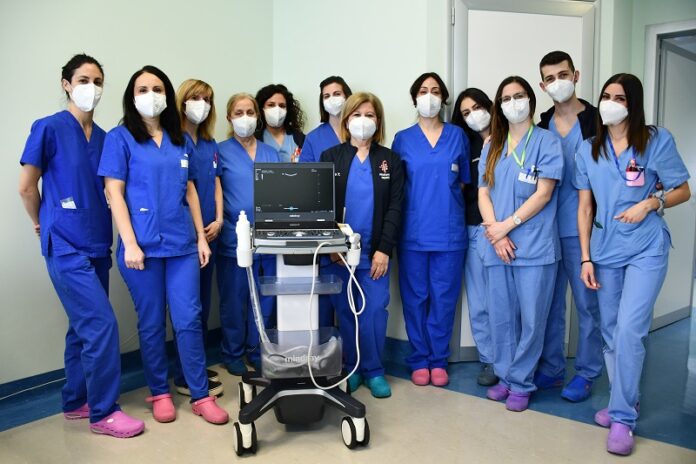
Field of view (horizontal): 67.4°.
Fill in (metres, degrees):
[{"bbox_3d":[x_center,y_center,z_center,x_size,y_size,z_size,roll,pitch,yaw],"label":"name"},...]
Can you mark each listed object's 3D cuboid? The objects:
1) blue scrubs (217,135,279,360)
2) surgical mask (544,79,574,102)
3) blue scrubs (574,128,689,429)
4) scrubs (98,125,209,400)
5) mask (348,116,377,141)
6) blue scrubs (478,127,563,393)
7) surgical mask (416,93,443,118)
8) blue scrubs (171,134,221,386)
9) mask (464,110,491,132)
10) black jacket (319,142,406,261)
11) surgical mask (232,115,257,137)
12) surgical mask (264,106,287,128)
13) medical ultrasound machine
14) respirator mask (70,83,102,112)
[{"bbox_3d":[-0.584,0.128,3.065,0.400,1.338,0.280,-2,6,-19],"label":"blue scrubs"},{"bbox_3d":[1.122,-0.751,2.770,0.148,0.117,0.088,-11,0,26],"label":"surgical mask"},{"bbox_3d":[1.203,0.200,2.226,0.520,1.280,0.360,3,6,32],"label":"blue scrubs"},{"bbox_3d":[-0.895,0.163,2.404,0.500,1.290,0.310,-2,6,-28],"label":"scrubs"},{"bbox_3d":[0.076,-0.533,2.690,0.145,0.122,0.085,0,5,0],"label":"mask"},{"bbox_3d":[0.846,0.146,2.566,0.420,1.310,0.290,3,6,28],"label":"blue scrubs"},{"bbox_3d":[0.428,-0.665,2.742,0.140,0.140,0.090,1,5,8],"label":"surgical mask"},{"bbox_3d":[-0.833,0.156,2.825,0.390,1.360,0.280,-4,7,-34],"label":"blue scrubs"},{"bbox_3d":[0.727,-0.623,2.930,0.140,0.112,0.085,-20,-1,17],"label":"mask"},{"bbox_3d":[0.068,-0.171,2.830,0.460,0.610,0.280,-1,5,0],"label":"black jacket"},{"bbox_3d":[-0.589,-0.608,2.980,0.140,0.120,0.085,-2,6,-14],"label":"surgical mask"},{"bbox_3d":[-0.443,-0.704,3.210,0.134,0.117,0.085,-3,6,-22],"label":"surgical mask"},{"bbox_3d":[-0.223,0.295,2.395,0.540,1.210,0.560,-1,5,-8],"label":"medical ultrasound machine"},{"bbox_3d":[-1.207,-0.621,2.410,0.143,0.128,0.090,-1,4,-42],"label":"respirator mask"}]

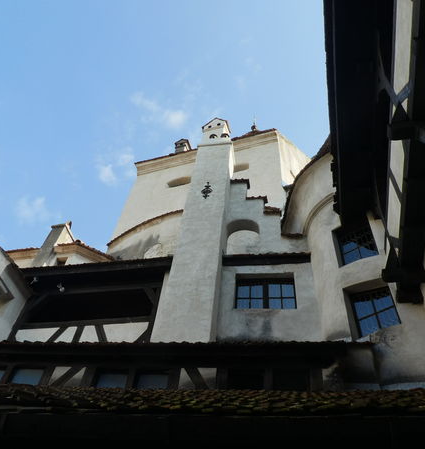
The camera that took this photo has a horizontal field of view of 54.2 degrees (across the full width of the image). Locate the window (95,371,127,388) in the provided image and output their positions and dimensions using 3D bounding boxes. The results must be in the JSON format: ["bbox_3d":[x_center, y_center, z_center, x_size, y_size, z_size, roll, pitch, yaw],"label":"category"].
[{"bbox_3d":[-1.645,2.515,6.721,0.547,0.398,0.120,-2,-53,8],"label":"window"}]

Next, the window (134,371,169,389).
[{"bbox_3d":[-0.971,2.494,6.630,0.574,0.402,0.120,-2,-53,8],"label":"window"}]

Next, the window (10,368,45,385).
[{"bbox_3d":[-3.075,2.557,6.921,0.533,0.372,0.120,-2,-53,8],"label":"window"}]

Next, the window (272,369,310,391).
[{"bbox_3d":[1.200,2.397,6.372,0.568,0.424,0.120,-2,-53,8],"label":"window"}]

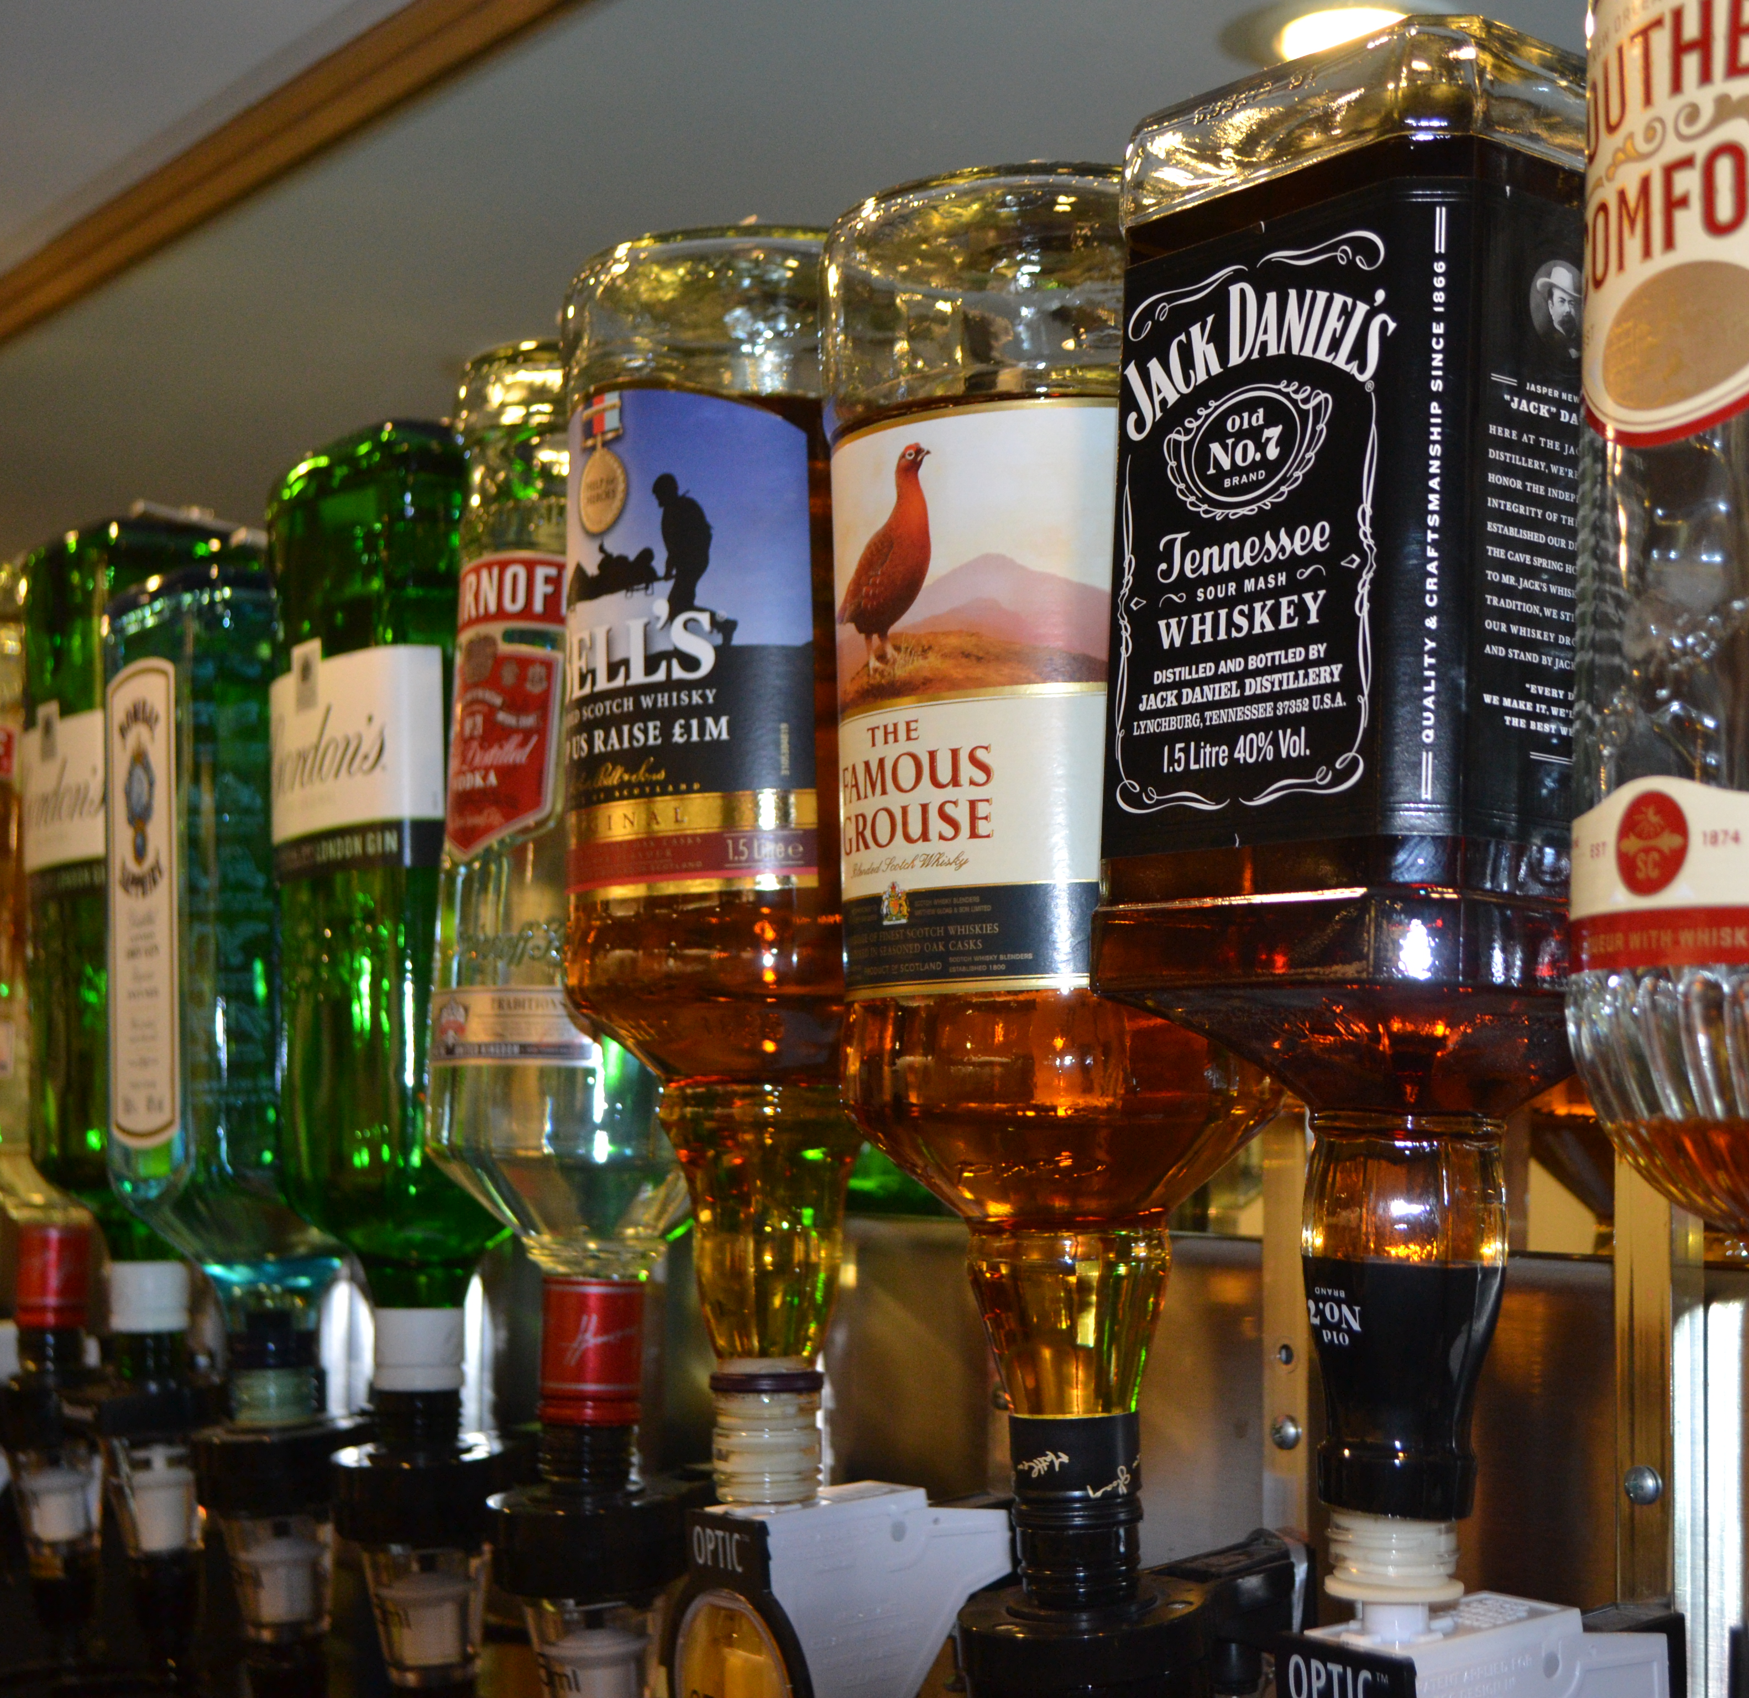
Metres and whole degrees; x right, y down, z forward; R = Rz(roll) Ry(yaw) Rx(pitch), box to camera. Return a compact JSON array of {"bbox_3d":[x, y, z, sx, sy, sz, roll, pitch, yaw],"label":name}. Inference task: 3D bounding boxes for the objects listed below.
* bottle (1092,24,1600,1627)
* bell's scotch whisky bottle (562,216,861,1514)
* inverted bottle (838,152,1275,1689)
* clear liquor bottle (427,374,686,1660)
[{"bbox_3d":[0.114,0.002,0.629,0.100,0.319,0.100,8,-9,-39],"label":"bottle"},{"bbox_3d":[-0.030,0.008,0.822,0.108,0.338,0.108,0,-5,0],"label":"bell's scotch whisky bottle"},{"bbox_3d":[0.046,0.015,0.731,0.106,0.345,0.106,-1,-5,0],"label":"inverted bottle"},{"bbox_3d":[-0.083,0.038,0.922,0.101,0.375,0.101,2,-5,0],"label":"clear liquor bottle"}]

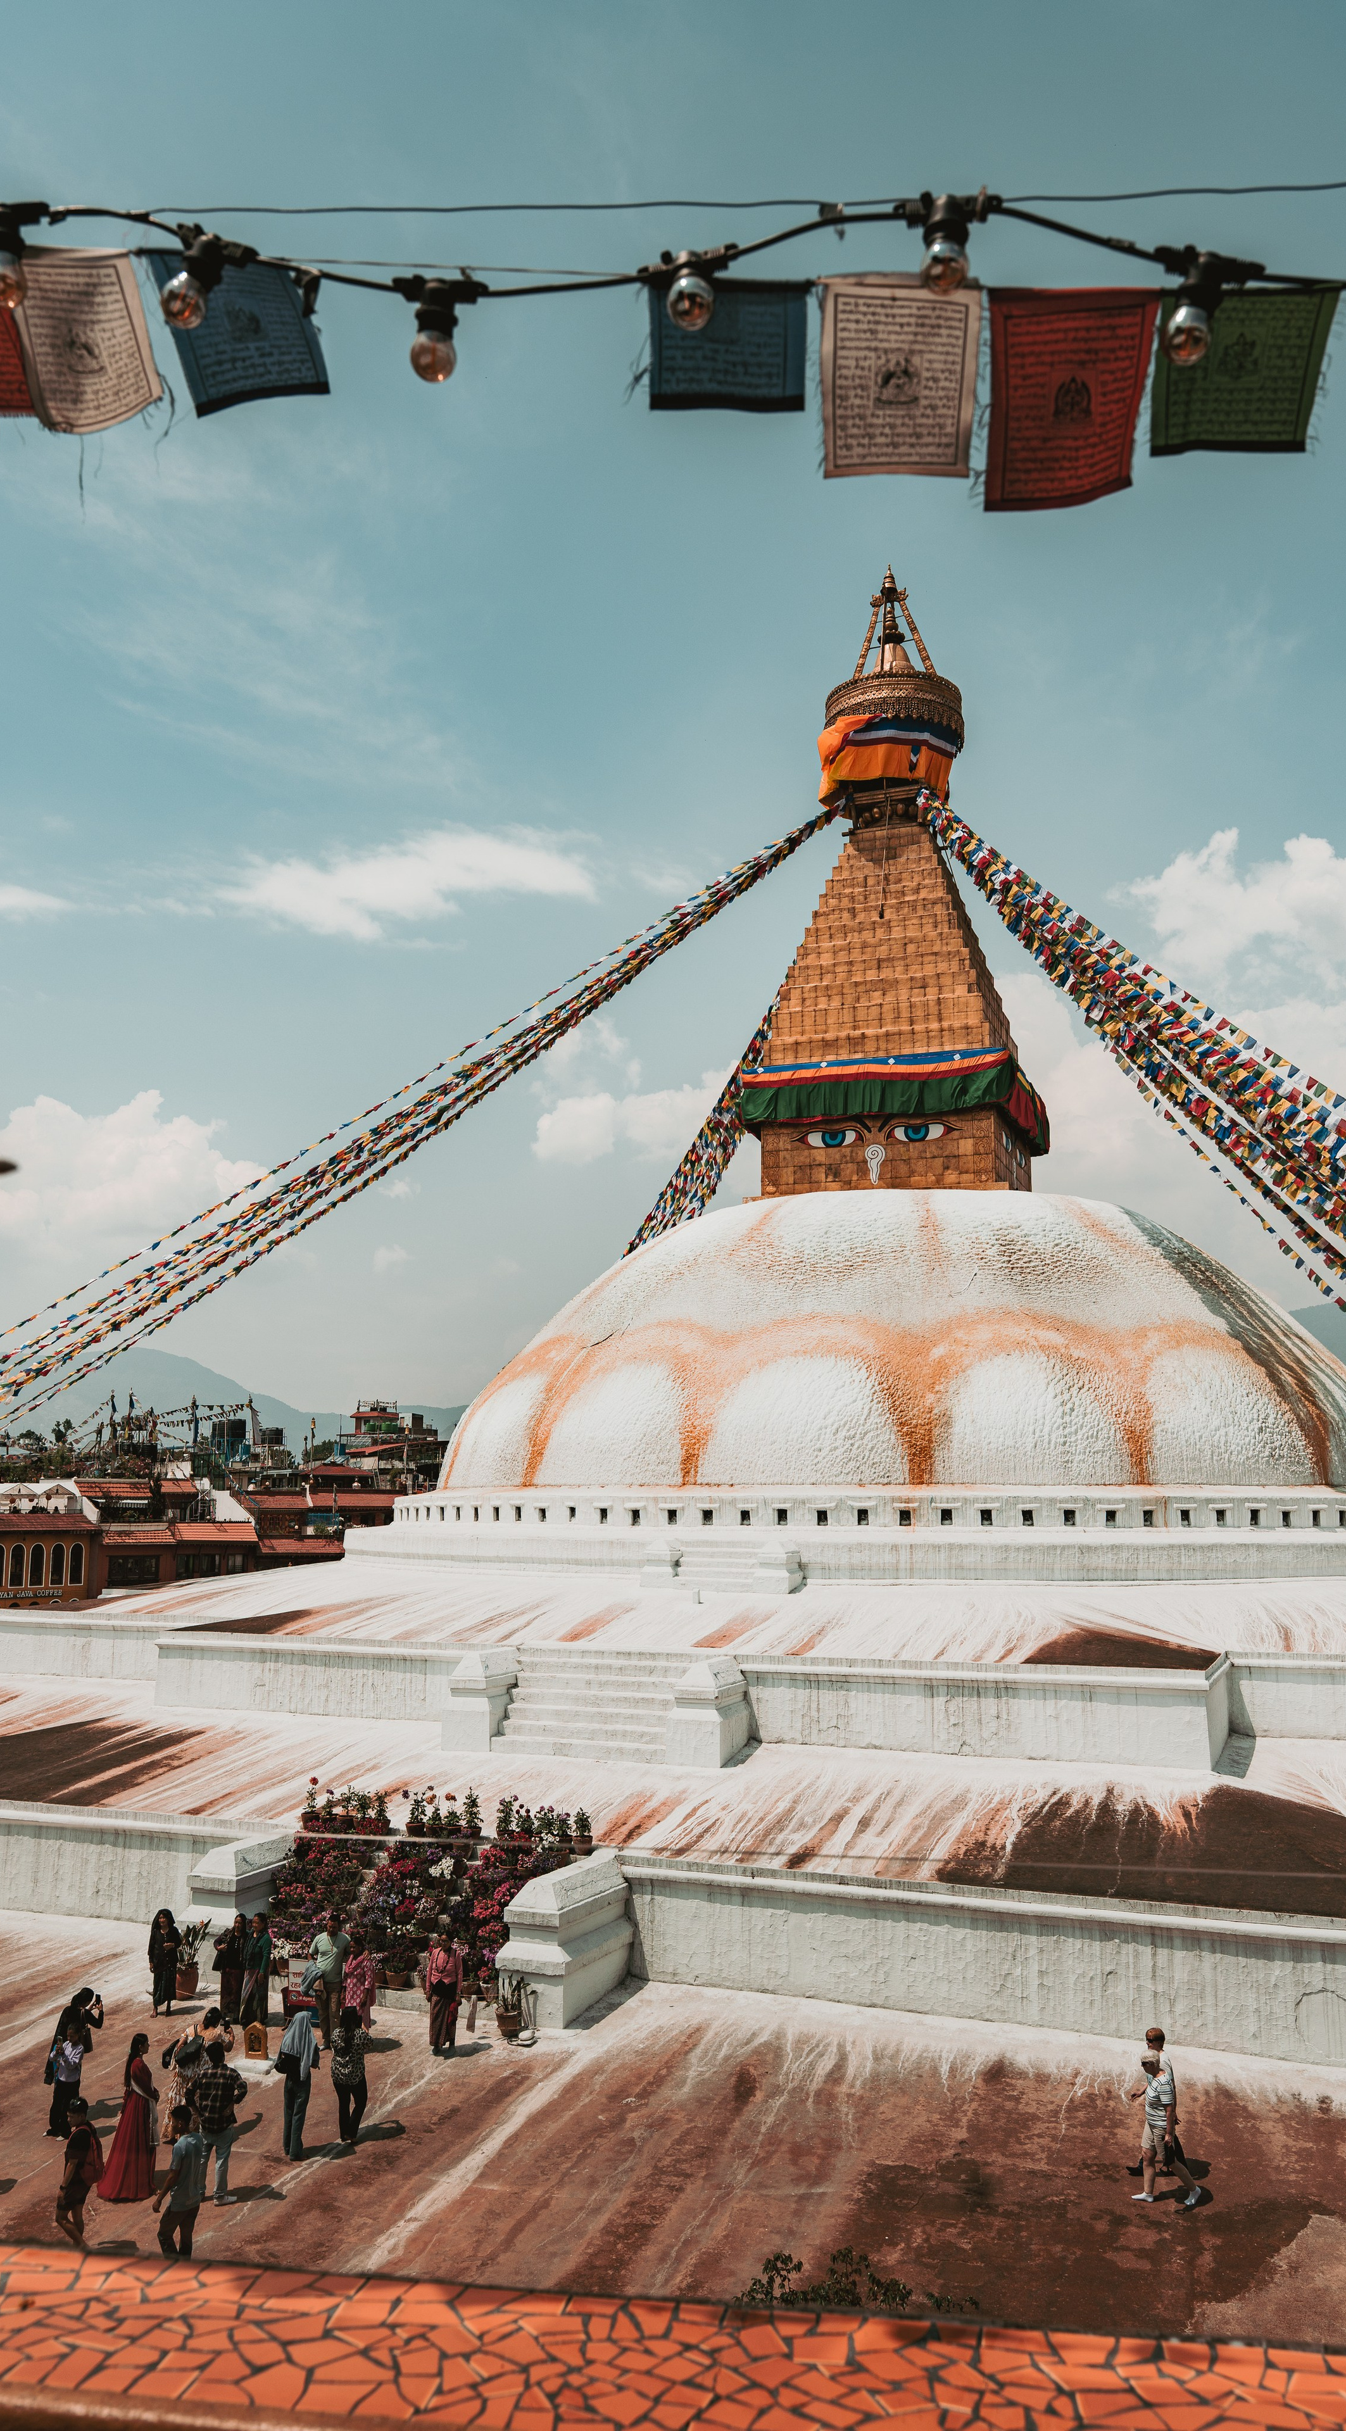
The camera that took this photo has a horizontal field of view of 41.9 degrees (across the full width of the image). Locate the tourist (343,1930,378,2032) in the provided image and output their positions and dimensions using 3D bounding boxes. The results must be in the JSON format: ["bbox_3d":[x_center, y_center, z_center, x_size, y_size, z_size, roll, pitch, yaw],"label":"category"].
[{"bbox_3d":[-4.569,11.224,25.747,0.500,1.440,0.400,-2,-10,14],"label":"tourist"}]

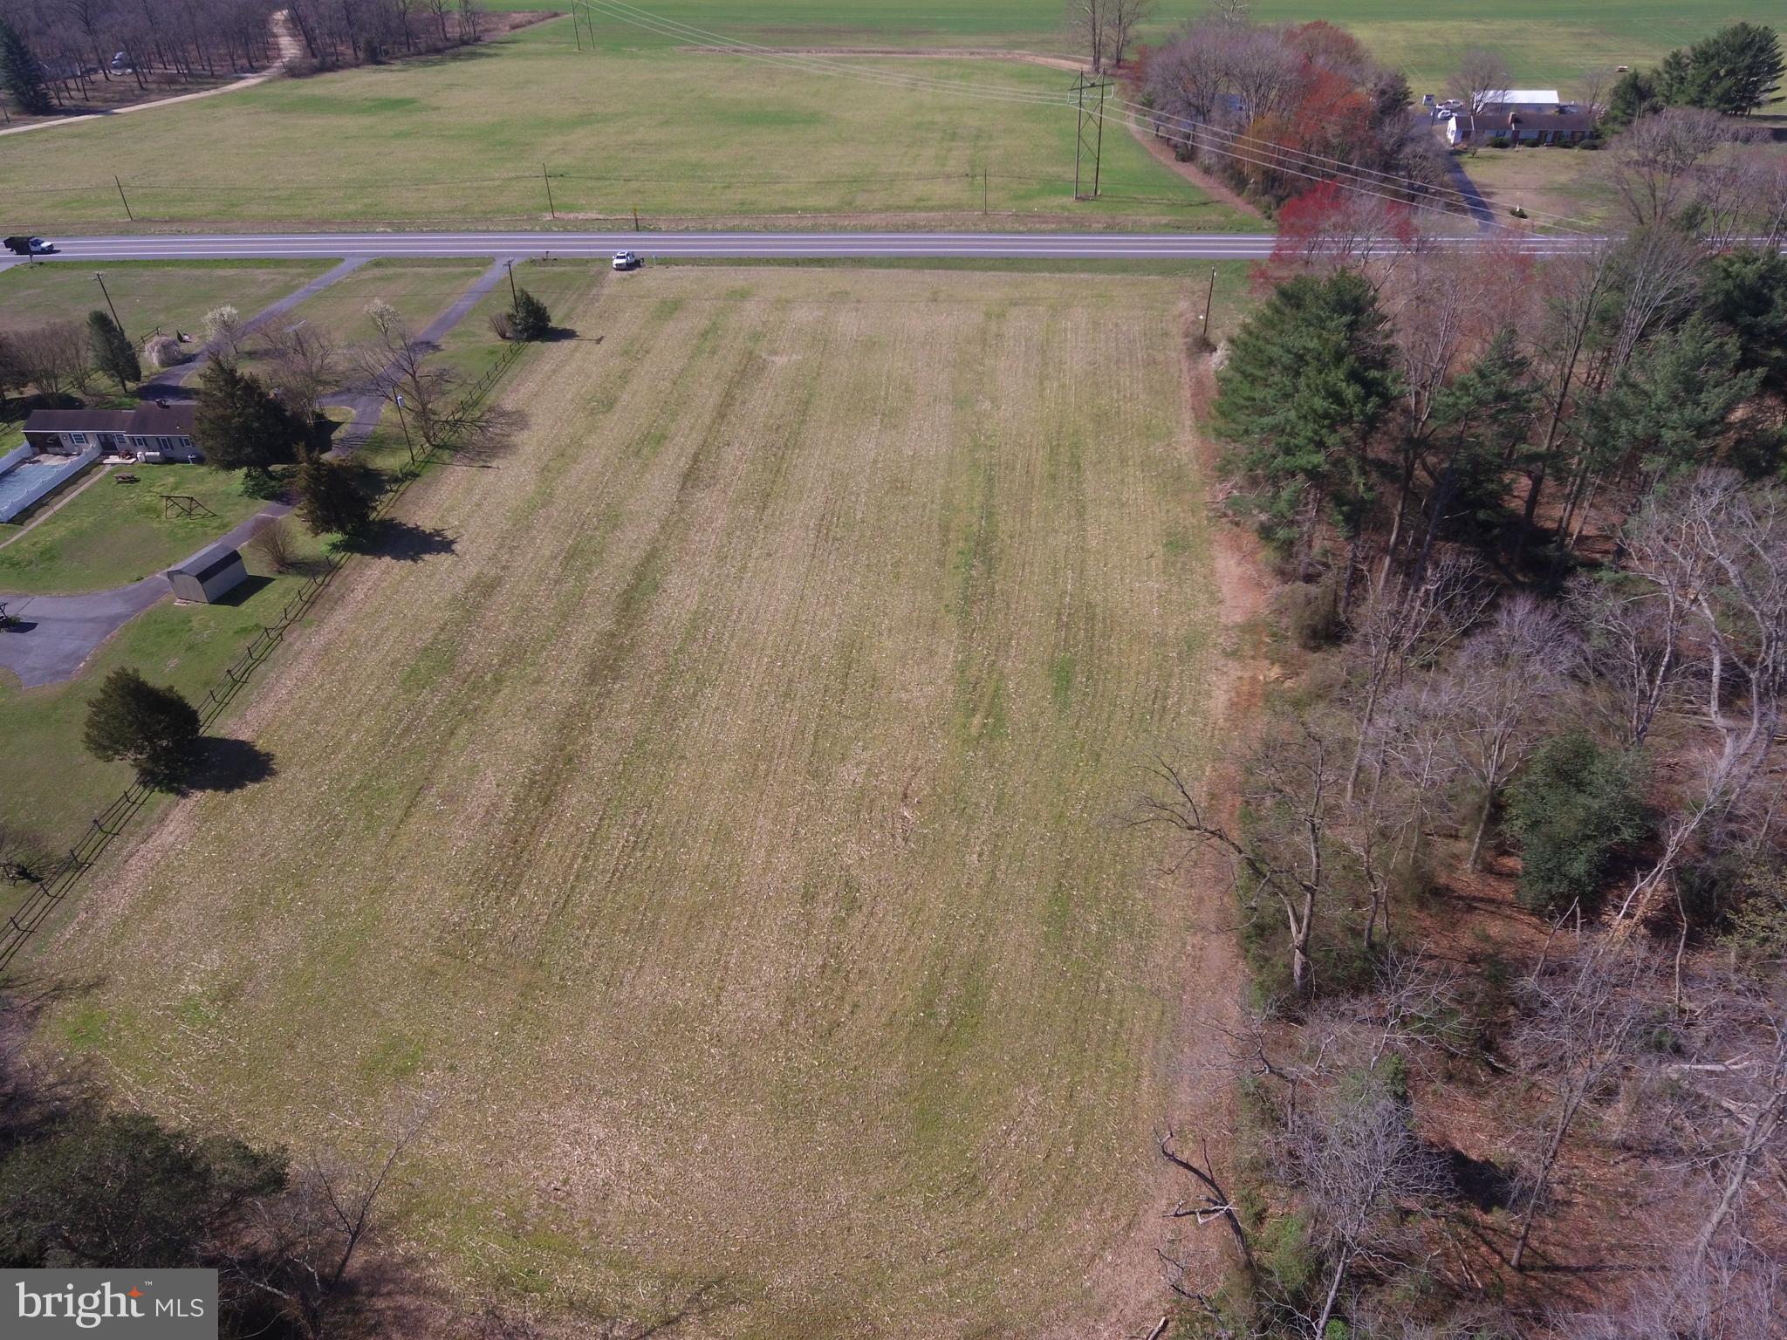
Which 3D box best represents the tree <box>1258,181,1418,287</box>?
[{"bbox_3d":[55.700,-52.300,129.800,18.500,16.500,17.000,-2,39,0],"label":"tree"}]

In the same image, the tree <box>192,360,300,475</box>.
[{"bbox_3d":[-66.300,-26.000,106.000,9.200,12.600,9.200,-2,39,0],"label":"tree"}]

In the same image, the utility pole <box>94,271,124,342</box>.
[{"bbox_3d":[-96.525,-44.460,127.564,0.450,8.900,2.200,26,46,30],"label":"utility pole"}]

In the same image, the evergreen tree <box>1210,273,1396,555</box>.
[{"bbox_3d":[35.068,-18.628,84.216,13.500,24.000,13.500,0,38,0],"label":"evergreen tree"}]

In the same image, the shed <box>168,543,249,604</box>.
[{"bbox_3d":[-59.127,-8.441,88.915,3.400,3.100,4.500,10,40,13],"label":"shed"}]

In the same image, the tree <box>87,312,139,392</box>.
[{"bbox_3d":[-94.500,-38.200,124.600,4.600,9.500,4.600,-2,39,0],"label":"tree"}]

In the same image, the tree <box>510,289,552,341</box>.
[{"bbox_3d":[-47.800,-46.600,135.600,5.400,6.600,5.400,-2,39,0],"label":"tree"}]

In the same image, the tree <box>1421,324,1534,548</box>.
[{"bbox_3d":[50.520,-18.784,88.583,7.200,18.500,7.200,0,38,0],"label":"tree"}]

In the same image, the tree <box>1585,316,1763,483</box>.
[{"bbox_3d":[65.600,-19.900,87.000,12.300,19.800,12.300,-2,39,0],"label":"tree"}]

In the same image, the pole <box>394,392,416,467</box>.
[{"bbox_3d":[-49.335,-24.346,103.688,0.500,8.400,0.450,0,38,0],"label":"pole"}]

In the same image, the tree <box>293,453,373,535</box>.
[{"bbox_3d":[-53.100,-16.700,97.800,6.300,9.400,6.300,-2,39,0],"label":"tree"}]

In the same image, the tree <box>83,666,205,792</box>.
[{"bbox_3d":[-53.200,4.200,73.200,7.100,9.400,7.100,-2,39,0],"label":"tree"}]

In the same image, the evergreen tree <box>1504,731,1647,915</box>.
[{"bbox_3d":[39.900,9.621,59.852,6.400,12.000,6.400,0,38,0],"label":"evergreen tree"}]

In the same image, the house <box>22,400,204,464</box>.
[{"bbox_3d":[-80.363,-25.878,108.786,20.500,4.700,9.000,1,39,2],"label":"house"}]

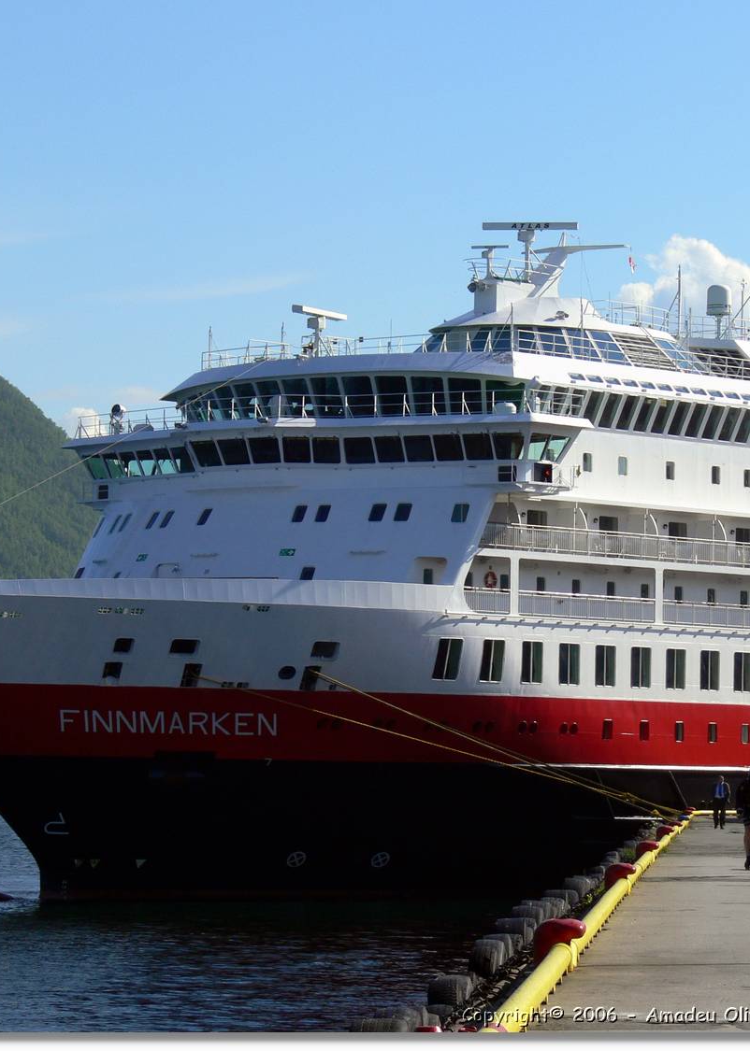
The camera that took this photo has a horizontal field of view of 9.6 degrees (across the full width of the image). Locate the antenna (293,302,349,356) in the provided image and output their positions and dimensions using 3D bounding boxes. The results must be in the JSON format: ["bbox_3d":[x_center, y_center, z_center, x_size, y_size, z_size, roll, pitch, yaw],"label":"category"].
[{"bbox_3d":[-2.353,-8.223,189.500,0.650,2.400,3.800,-1,-4,28],"label":"antenna"}]

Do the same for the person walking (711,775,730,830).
[{"bbox_3d":[10.677,8.555,137.648,0.580,1.680,0.420,0,-3,6],"label":"person walking"}]

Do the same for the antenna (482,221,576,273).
[{"bbox_3d":[6.815,-12.166,195.211,4.150,2.300,0.600,0,-3,8],"label":"antenna"}]

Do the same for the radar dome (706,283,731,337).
[{"bbox_3d":[16.109,-10.020,209.000,1.130,2.500,1.130,1,-3,0],"label":"radar dome"}]

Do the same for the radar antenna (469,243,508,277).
[{"bbox_3d":[5.125,-11.708,197.600,1.700,1.500,0.450,0,-3,15],"label":"radar antenna"}]

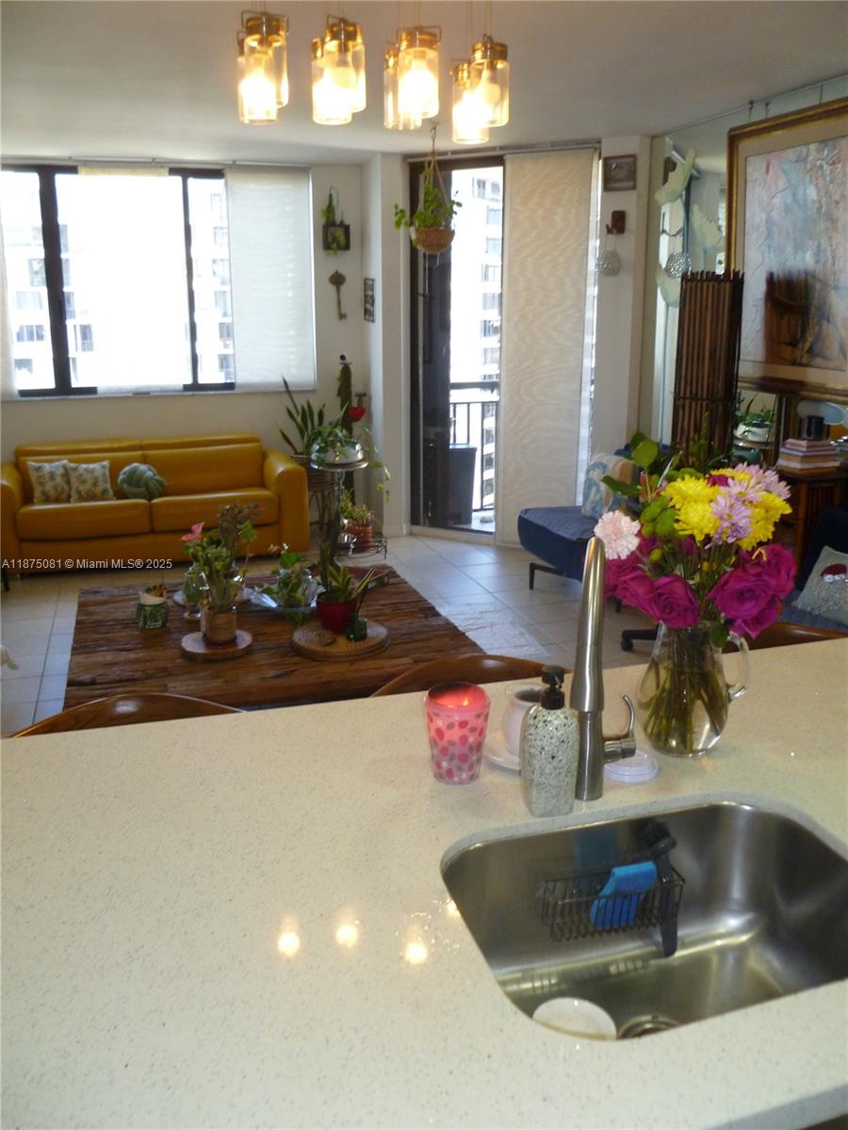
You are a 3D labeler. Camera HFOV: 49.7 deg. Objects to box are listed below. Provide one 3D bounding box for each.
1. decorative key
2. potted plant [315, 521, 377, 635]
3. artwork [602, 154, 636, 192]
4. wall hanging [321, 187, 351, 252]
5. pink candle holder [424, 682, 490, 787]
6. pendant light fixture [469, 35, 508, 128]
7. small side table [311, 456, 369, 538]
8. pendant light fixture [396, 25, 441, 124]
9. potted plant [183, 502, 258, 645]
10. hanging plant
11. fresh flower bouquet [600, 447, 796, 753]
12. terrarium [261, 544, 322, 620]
[{"bbox_3d":[-0.603,-1.887,6.400,0.119,0.340,0.030,-5,16,-17],"label":"decorative key"},{"bbox_3d":[-0.278,0.051,3.370,0.219,0.397,0.199,-5,16,-17],"label":"potted plant"},{"bbox_3d":[1.195,-2.385,5.540,0.205,0.205,0.025,8,17,28],"label":"artwork"},{"bbox_3d":[-0.606,-2.374,6.300,0.182,0.414,0.091,-5,16,-17],"label":"wall hanging"},{"bbox_3d":[0.046,0.238,1.288,0.092,0.118,0.092,0,15,0],"label":"pink candle holder"},{"bbox_3d":[0.163,-1.195,2.262,0.096,0.190,0.098,0,15,0],"label":"pendant light fixture"},{"bbox_3d":[-0.591,-0.418,6.472,0.410,0.610,0.410,-5,16,-17],"label":"small side table"},{"bbox_3d":[-0.011,-1.090,2.040,0.100,0.179,0.100,0,15,0],"label":"pendant light fixture"},{"bbox_3d":[-0.736,0.039,3.284,0.260,0.500,0.230,-5,16,-17],"label":"potted plant"},{"bbox_3d":[0.014,-2.166,5.265,0.400,0.680,0.360,-5,16,-17],"label":"hanging plant"},{"bbox_3d":[0.380,0.055,1.355,0.280,0.437,0.257,-5,16,-17],"label":"fresh flower bouquet"},{"bbox_3d":[-0.554,0.048,3.801,0.250,0.245,0.230,-5,16,-17],"label":"terrarium"}]

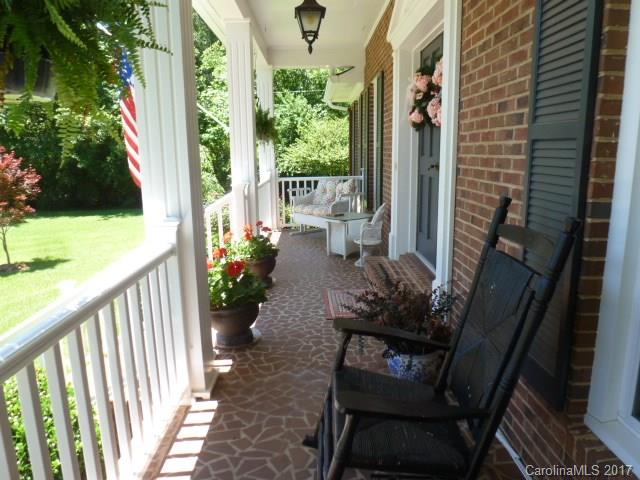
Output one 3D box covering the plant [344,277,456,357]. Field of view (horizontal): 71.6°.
[{"bbox_3d":[0.461,0.484,2.681,0.560,0.460,0.500,-1,11,-1],"label":"plant"}]

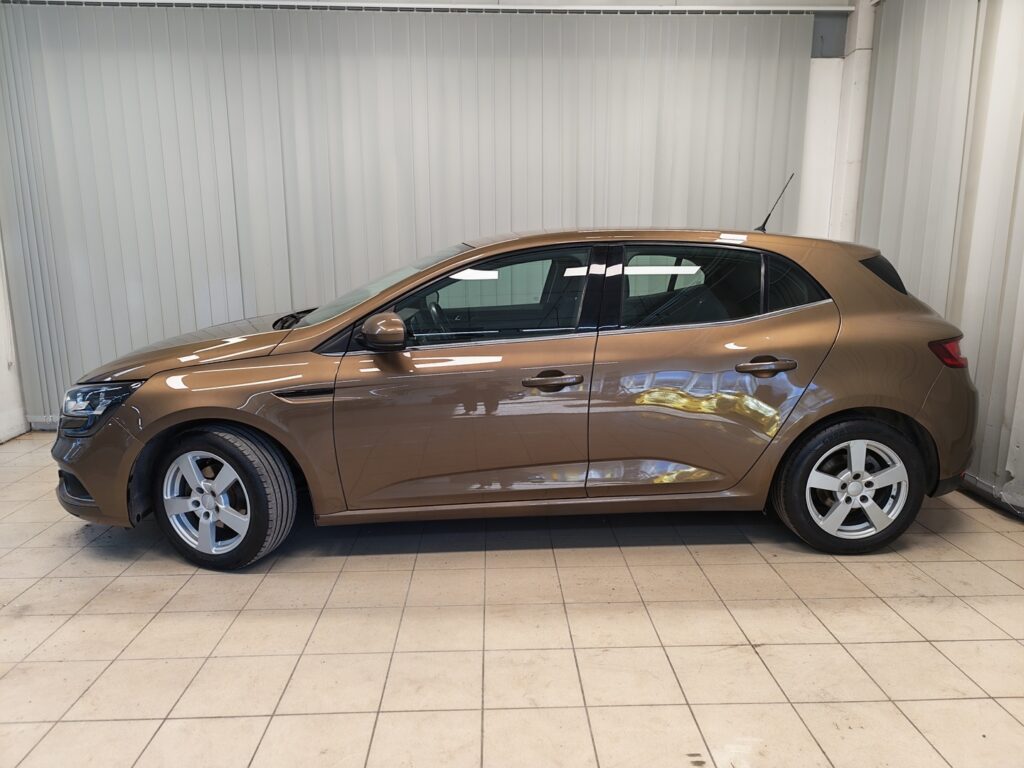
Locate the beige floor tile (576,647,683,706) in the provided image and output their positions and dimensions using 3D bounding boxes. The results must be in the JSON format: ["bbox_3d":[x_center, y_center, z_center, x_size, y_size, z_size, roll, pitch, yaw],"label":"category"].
[{"bbox_3d":[0.360,0.909,2.110,0.297,0.010,0.297,-1,11,-2],"label":"beige floor tile"}]

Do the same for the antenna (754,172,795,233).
[{"bbox_3d":[1.356,-0.936,3.517,0.191,0.297,0.035,-1,10,-2],"label":"antenna"}]

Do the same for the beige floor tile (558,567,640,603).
[{"bbox_3d":[0.342,0.799,2.697,0.297,0.010,0.297,-1,11,-2],"label":"beige floor tile"}]

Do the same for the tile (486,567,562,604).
[{"bbox_3d":[0.043,0.802,2.689,0.297,0.010,0.297,-1,11,-2],"label":"tile"}]

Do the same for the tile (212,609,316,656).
[{"bbox_3d":[-0.847,0.872,2.379,0.298,0.012,0.298,-1,11,-2],"label":"tile"}]

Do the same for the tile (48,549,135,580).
[{"bbox_3d":[-1.765,0.766,2.921,0.298,0.010,0.298,-1,11,-2],"label":"tile"}]

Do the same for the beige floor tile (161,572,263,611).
[{"bbox_3d":[-1.160,0.823,2.675,0.298,0.010,0.298,-1,10,-1],"label":"beige floor tile"}]

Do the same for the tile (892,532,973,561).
[{"bbox_3d":[1.833,0.728,3.030,0.298,0.010,0.298,-1,11,-2],"label":"tile"}]

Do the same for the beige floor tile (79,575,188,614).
[{"bbox_3d":[-1.456,0.823,2.656,0.298,0.012,0.298,-1,11,-2],"label":"beige floor tile"}]

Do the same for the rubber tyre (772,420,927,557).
[{"bbox_3d":[1.450,0.419,2.981,0.632,0.626,0.210,-1,11,-2],"label":"rubber tyre"}]

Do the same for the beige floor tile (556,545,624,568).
[{"bbox_3d":[0.335,0.749,3.003,0.298,0.012,0.298,-1,11,-2],"label":"beige floor tile"}]

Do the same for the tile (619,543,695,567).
[{"bbox_3d":[0.631,0.741,3.000,0.297,0.010,0.297,-1,11,-2],"label":"tile"}]

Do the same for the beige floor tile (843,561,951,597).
[{"bbox_3d":[1.543,0.791,2.743,0.298,0.012,0.298,-1,11,-2],"label":"beige floor tile"}]

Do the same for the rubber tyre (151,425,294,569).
[{"bbox_3d":[-1.218,0.468,2.874,0.632,0.630,0.212,3,11,19],"label":"rubber tyre"}]

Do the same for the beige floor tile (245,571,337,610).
[{"bbox_3d":[-0.856,0.817,2.674,0.298,0.012,0.298,-1,11,-2],"label":"beige floor tile"}]

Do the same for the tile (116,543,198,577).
[{"bbox_3d":[-1.465,0.762,2.930,0.298,0.010,0.298,-1,11,-2],"label":"tile"}]

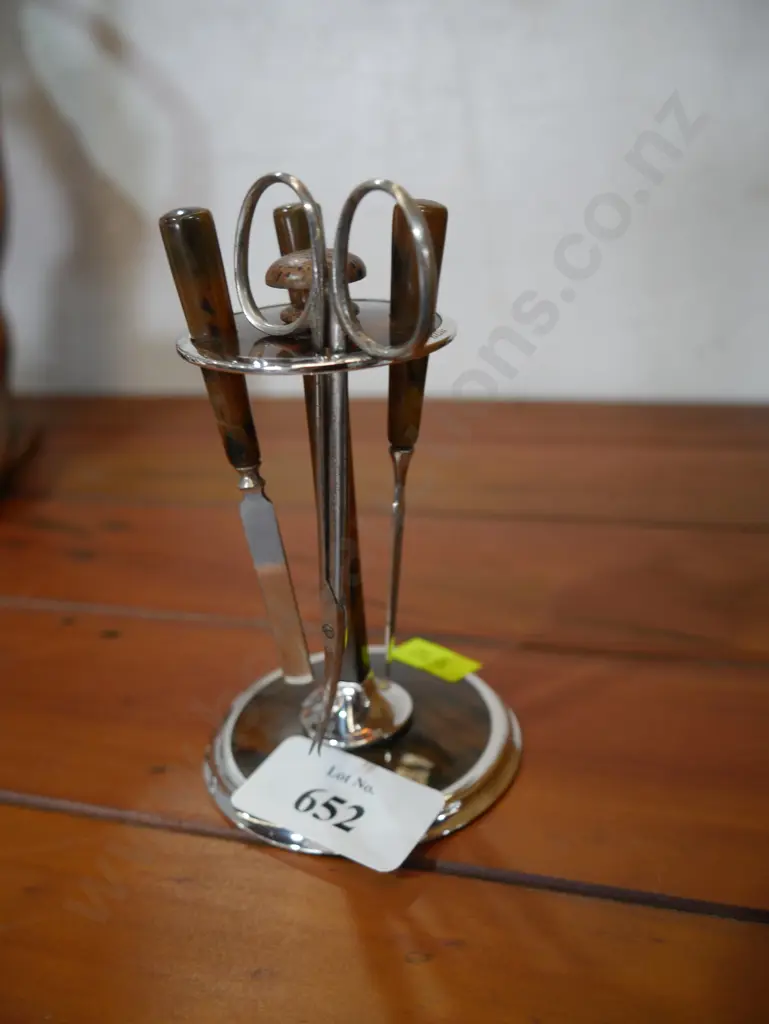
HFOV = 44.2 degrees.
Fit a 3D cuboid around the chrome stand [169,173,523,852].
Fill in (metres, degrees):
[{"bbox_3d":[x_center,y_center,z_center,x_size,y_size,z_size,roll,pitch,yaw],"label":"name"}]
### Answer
[{"bbox_3d":[-0.009,-0.004,0.184,0.069,0.119,0.069,-6,24,-3],"label":"chrome stand"}]

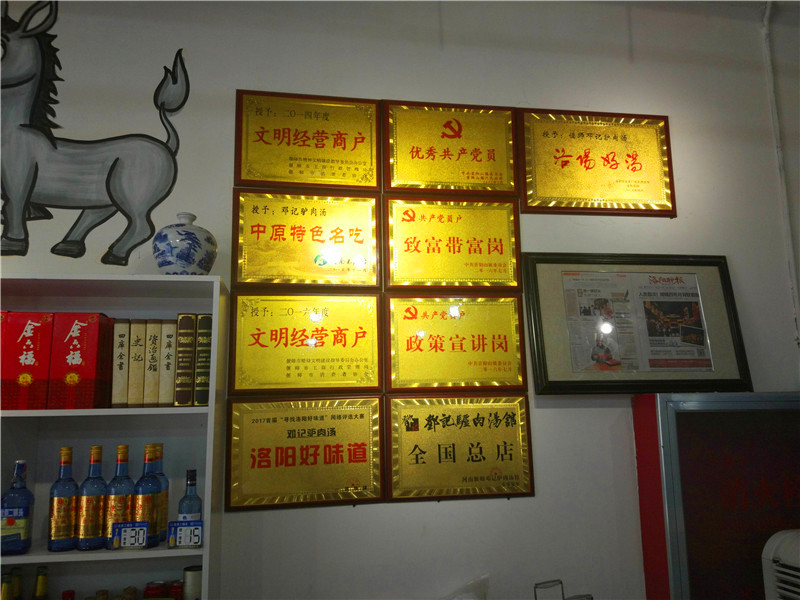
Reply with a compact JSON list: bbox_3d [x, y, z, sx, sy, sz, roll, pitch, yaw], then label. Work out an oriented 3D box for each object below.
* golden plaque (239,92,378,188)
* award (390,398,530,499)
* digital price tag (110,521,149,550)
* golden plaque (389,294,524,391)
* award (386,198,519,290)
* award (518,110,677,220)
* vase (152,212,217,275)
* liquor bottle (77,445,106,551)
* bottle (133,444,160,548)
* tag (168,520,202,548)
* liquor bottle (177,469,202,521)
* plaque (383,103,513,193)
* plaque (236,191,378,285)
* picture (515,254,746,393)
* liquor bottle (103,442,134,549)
[{"bbox_3d":[-0.315,-0.549,2.256,0.500,0.349,0.020,1,-10,-10],"label":"golden plaque"},{"bbox_3d":[0.201,0.490,2.162,0.501,0.339,0.020,1,-10,-10],"label":"award"},{"bbox_3d":[-0.701,0.615,1.692,0.086,0.068,0.020,1,-18,-10],"label":"digital price tag"},{"bbox_3d":[0.194,0.151,2.220,0.498,0.339,0.020,1,-10,-10],"label":"golden plaque"},{"bbox_3d":[0.186,-0.193,2.271,0.496,0.340,0.020,0,-8,-9],"label":"award"},{"bbox_3d":[0.733,-0.509,2.427,0.619,0.408,0.020,1,-10,-10],"label":"award"},{"bbox_3d":[-0.653,-0.153,1.968,0.189,0.226,0.189,1,-10,-10],"label":"vase"},{"bbox_3d":[-0.837,0.538,1.773,0.072,0.268,0.072,1,-8,-9],"label":"liquor bottle"},{"bbox_3d":[-0.698,0.544,1.797,0.072,0.268,0.072,2,-8,-21],"label":"bottle"},{"bbox_3d":[-0.564,0.619,1.714,0.086,0.070,0.020,1,-18,-10],"label":"tag"},{"bbox_3d":[-0.575,0.570,1.778,0.063,0.196,0.063,1,-10,-10],"label":"liquor bottle"},{"bbox_3d":[0.183,-0.538,2.320,0.496,0.337,0.020,0,-8,-9],"label":"plaque"},{"bbox_3d":[-0.309,-0.199,2.195,0.502,0.353,0.020,1,-10,-10],"label":"plaque"},{"bbox_3d":[0.836,0.082,2.302,0.803,0.507,0.030,1,-17,-10],"label":"picture"},{"bbox_3d":[-0.769,0.541,1.786,0.072,0.268,0.072,2,-8,-23],"label":"liquor bottle"}]

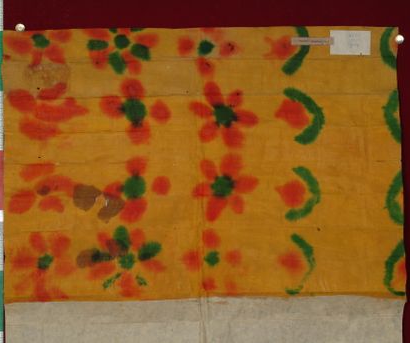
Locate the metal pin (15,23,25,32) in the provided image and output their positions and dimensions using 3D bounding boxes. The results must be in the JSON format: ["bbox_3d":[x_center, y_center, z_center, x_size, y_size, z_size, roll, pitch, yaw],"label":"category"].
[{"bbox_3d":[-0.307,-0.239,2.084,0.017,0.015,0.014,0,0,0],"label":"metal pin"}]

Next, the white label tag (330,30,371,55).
[{"bbox_3d":[0.242,-0.215,2.089,0.068,0.041,0.002,0,0,0],"label":"white label tag"}]

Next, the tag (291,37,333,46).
[{"bbox_3d":[0.179,-0.217,2.089,0.071,0.014,0.002,0,0,0],"label":"tag"}]

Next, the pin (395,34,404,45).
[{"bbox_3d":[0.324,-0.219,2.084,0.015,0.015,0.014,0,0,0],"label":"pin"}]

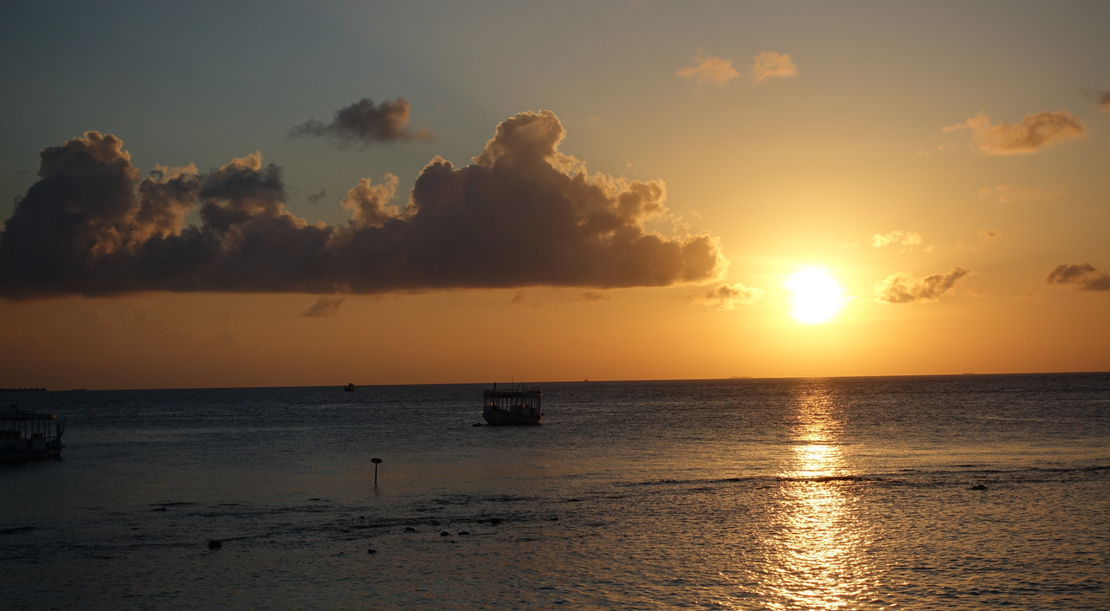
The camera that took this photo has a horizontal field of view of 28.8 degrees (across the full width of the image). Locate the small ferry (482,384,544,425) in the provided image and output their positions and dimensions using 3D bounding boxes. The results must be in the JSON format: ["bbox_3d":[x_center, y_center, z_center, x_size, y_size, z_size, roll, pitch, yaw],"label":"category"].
[{"bbox_3d":[-4.153,9.628,211.000,3.600,4.100,12.000,-2,-2,15],"label":"small ferry"}]

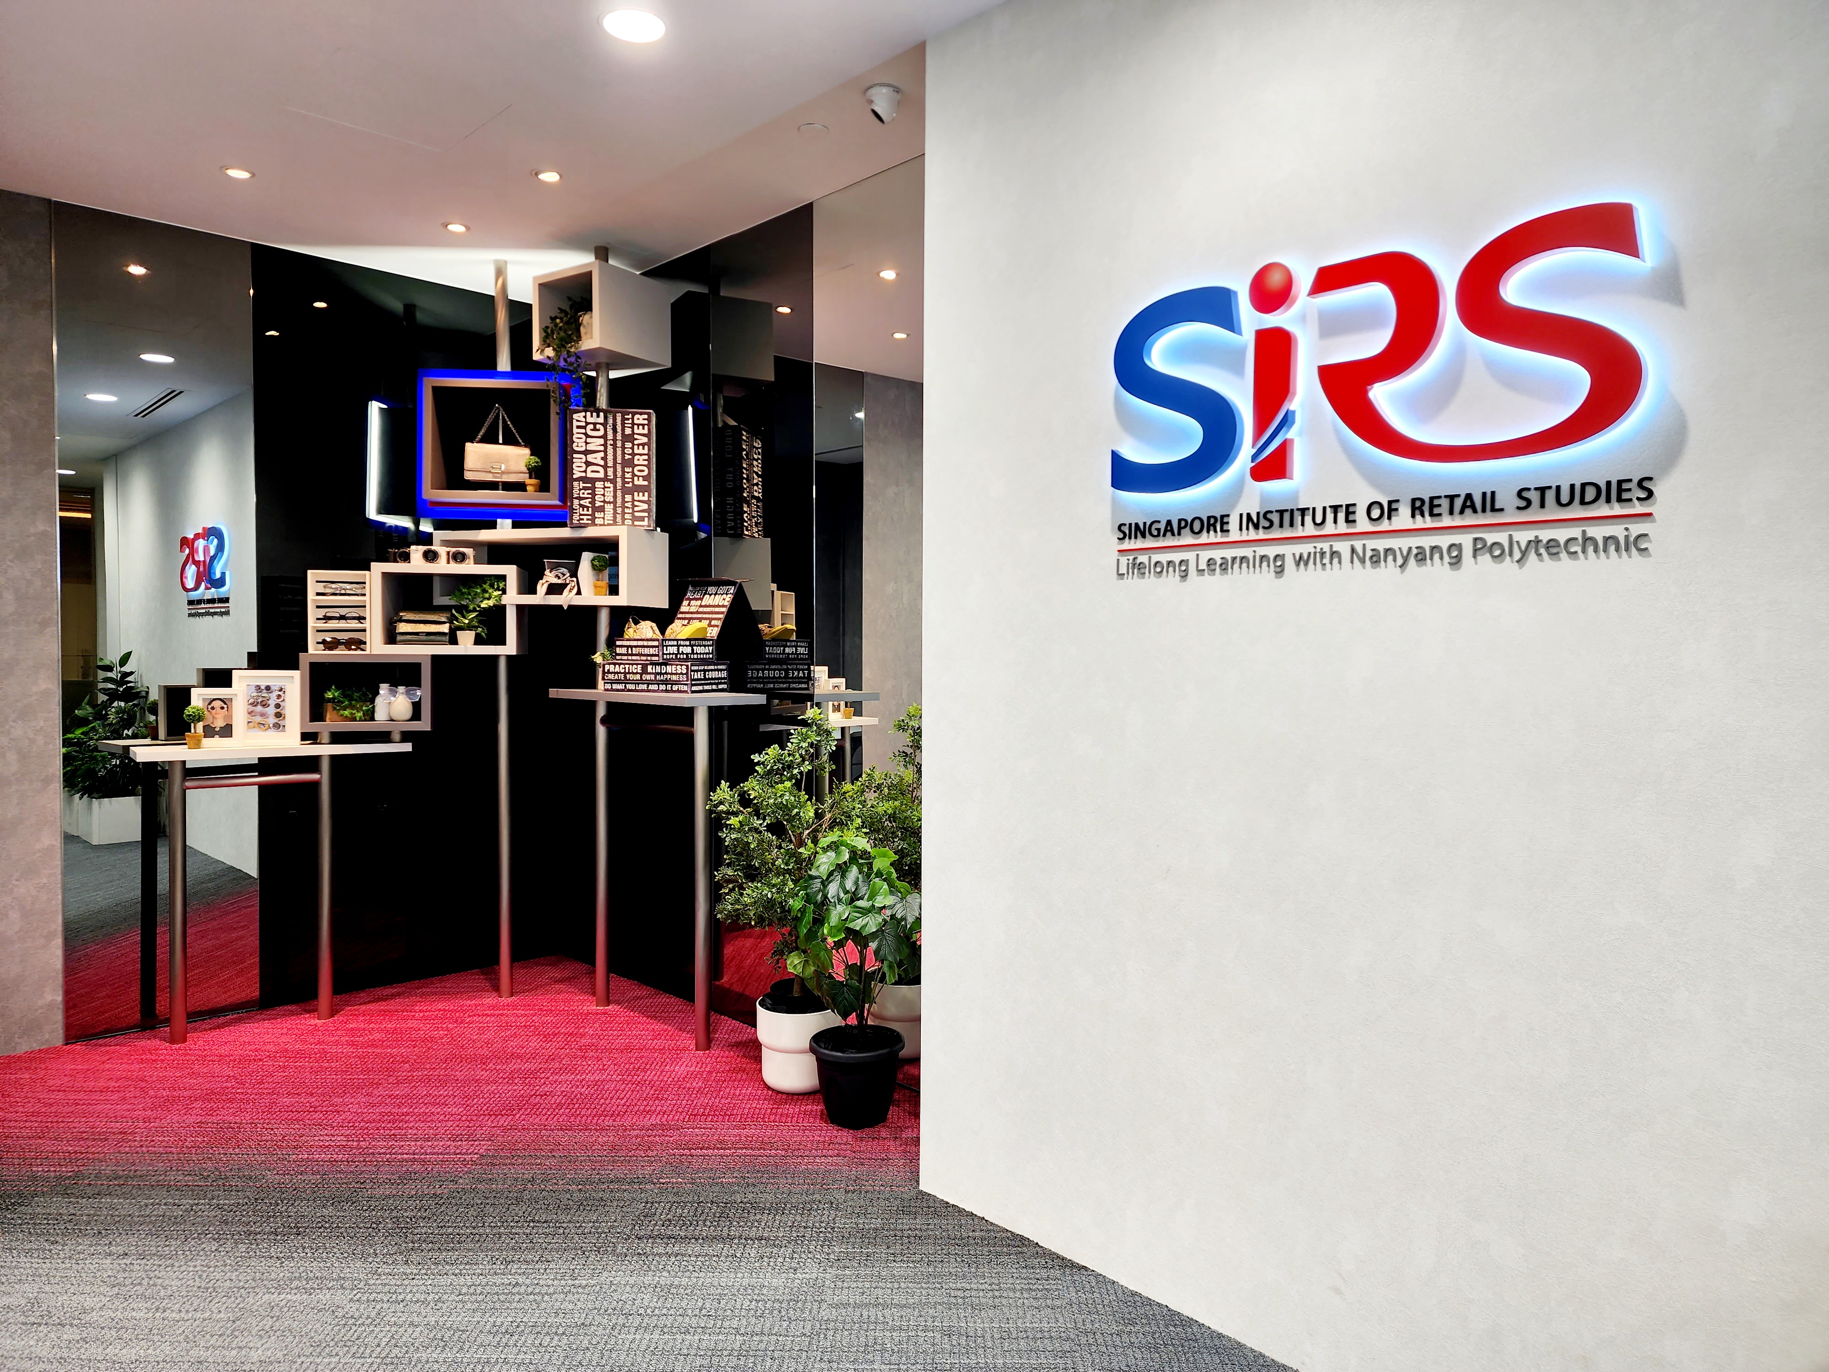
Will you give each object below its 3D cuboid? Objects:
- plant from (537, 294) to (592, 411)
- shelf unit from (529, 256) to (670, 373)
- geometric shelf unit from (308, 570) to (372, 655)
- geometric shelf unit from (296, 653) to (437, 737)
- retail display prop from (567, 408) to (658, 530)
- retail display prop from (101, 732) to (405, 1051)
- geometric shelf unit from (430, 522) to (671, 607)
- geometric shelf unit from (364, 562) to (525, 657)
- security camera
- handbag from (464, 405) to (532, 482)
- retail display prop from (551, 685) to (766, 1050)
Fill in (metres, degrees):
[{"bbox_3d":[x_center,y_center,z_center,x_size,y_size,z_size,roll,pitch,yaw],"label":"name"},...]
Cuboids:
[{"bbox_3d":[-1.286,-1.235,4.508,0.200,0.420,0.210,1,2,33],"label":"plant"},{"bbox_3d":[-1.175,-1.374,4.607,0.345,0.307,0.370,1,2,33],"label":"shelf unit"},{"bbox_3d":[-2.084,-0.264,4.417,0.200,0.293,0.142,0,1,-23],"label":"geometric shelf unit"},{"bbox_3d":[-2.039,0.020,4.537,0.431,0.276,0.341,0,1,-23],"label":"geometric shelf unit"},{"bbox_3d":[-1.123,-0.797,4.527,0.304,0.432,0.135,0,1,-10],"label":"retail display prop"},{"bbox_3d":[-2.304,0.725,4.391,0.860,1.018,0.306,-1,2,-36],"label":"retail display prop"},{"bbox_3d":[-1.398,-0.445,4.691,0.826,0.283,0.319,1,1,16],"label":"geometric shelf unit"},{"bbox_3d":[-1.790,-0.289,4.721,0.517,0.334,0.340,0,1,-10],"label":"geometric shelf unit"},{"bbox_3d":[-0.090,-1.575,3.318,0.102,0.085,0.100,0,1,8],"label":"security camera"},{"bbox_3d":[-1.604,-0.933,4.686,0.236,0.302,0.080,0,1,-11],"label":"handbag"},{"bbox_3d":[-0.945,0.630,4.390,0.324,1.220,0.915,-1,2,-44],"label":"retail display prop"}]

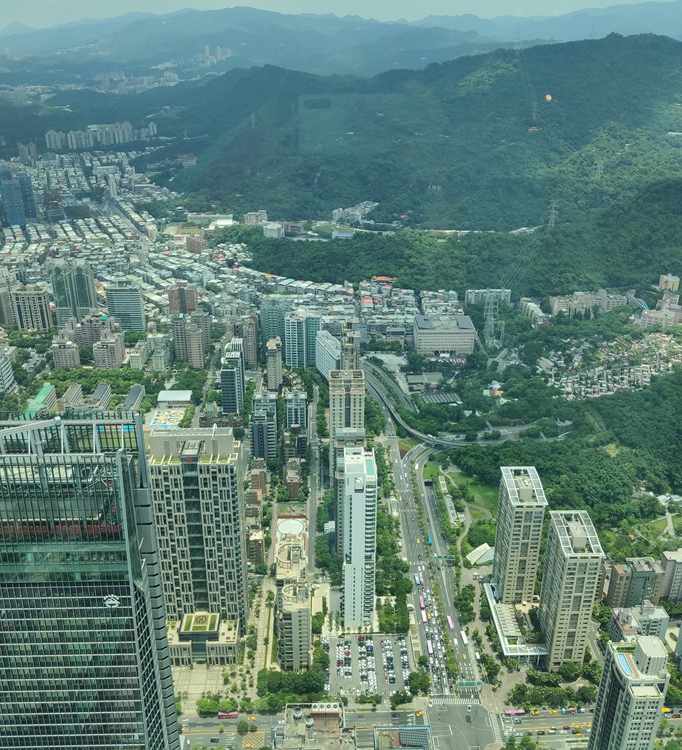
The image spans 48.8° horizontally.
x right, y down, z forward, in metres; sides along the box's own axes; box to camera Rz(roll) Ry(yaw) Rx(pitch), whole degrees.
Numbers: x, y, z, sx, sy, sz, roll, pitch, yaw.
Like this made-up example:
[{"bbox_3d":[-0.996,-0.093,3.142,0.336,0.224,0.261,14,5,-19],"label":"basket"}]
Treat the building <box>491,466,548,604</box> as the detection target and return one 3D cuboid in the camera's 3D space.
[{"bbox_3d":[127.770,118.490,542.210,24.300,91.100,49.500,1,24,1],"label":"building"}]

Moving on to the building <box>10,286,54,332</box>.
[{"bbox_3d":[-426.650,-92.000,1044.740,41.600,58.900,24.800,0,24,-1],"label":"building"}]

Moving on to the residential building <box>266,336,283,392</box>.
[{"bbox_3d":[-77.210,-12.230,877.750,18.300,52.500,23.800,0,24,-1],"label":"residential building"}]

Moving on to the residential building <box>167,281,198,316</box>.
[{"bbox_3d":[-230.900,-112.040,1102.340,37.900,48.300,22.700,0,24,0],"label":"residential building"}]

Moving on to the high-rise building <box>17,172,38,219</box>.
[{"bbox_3d":[-693.090,-392.930,1665.160,24.800,96.000,25.700,0,24,-1],"label":"high-rise building"}]

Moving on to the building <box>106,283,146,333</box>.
[{"bbox_3d":[-296.200,-92.570,1042.130,45.600,64.000,20.000,0,25,0],"label":"building"}]

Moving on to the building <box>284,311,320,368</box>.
[{"bbox_3d":[-46.800,-43.390,930.090,42.500,70.100,27.700,0,24,0],"label":"building"}]

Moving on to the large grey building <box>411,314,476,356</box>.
[{"bbox_3d":[134.460,-52.320,984.050,72.000,36.000,51.000,1,25,0],"label":"large grey building"}]

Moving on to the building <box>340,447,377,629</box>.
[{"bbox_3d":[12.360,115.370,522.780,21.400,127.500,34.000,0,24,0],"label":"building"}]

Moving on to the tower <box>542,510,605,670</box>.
[{"bbox_3d":[149.250,144.080,496.500,22.600,95.000,45.000,1,25,2],"label":"tower"}]

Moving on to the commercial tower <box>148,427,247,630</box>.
[{"bbox_3d":[-91.090,104.820,497.210,54.500,152.000,32.700,0,24,-1],"label":"commercial tower"}]

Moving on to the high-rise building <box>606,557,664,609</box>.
[{"bbox_3d":[208.440,149.330,534.520,35.100,33.700,15.800,0,24,-1],"label":"high-rise building"}]

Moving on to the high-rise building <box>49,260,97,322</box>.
[{"bbox_3d":[-371.500,-114.510,1050.620,50.200,94.600,24.600,0,24,0],"label":"high-rise building"}]

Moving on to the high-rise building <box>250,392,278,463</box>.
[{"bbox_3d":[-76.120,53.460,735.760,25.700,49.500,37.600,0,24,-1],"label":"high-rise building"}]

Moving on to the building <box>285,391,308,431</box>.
[{"bbox_3d":[-46.150,37.600,791.520,21.200,40.100,17.800,0,24,0],"label":"building"}]

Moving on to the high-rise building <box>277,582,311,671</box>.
[{"bbox_3d":[-29.450,165.740,495.030,18.800,54.000,25.000,0,25,-2],"label":"high-rise building"}]

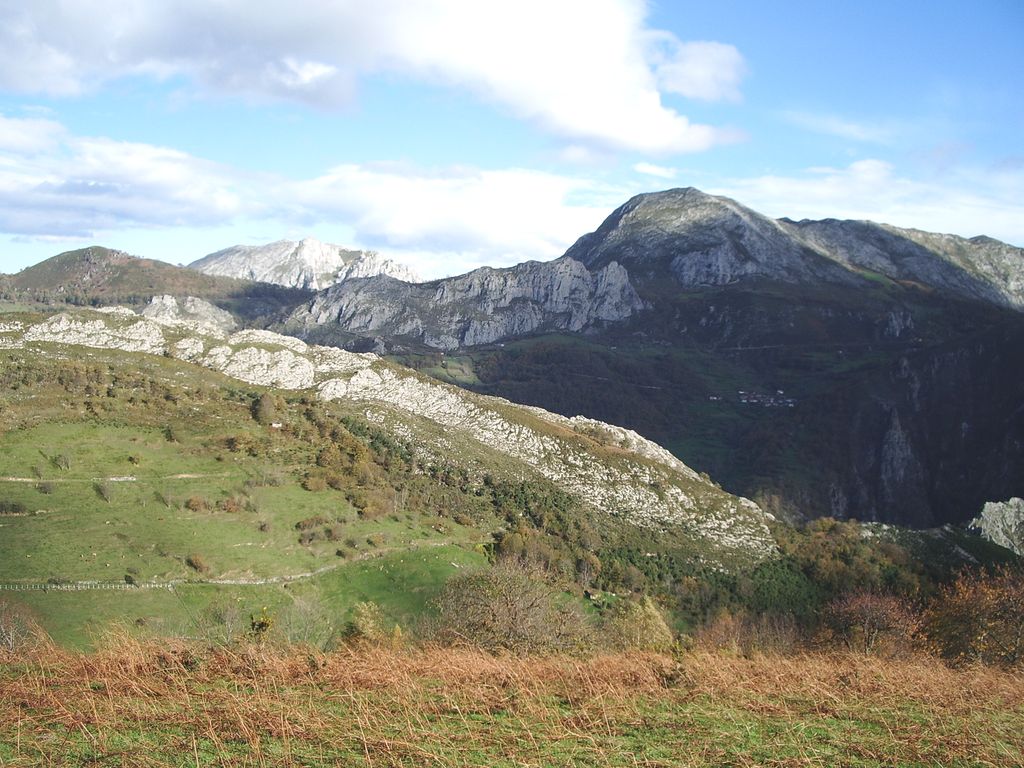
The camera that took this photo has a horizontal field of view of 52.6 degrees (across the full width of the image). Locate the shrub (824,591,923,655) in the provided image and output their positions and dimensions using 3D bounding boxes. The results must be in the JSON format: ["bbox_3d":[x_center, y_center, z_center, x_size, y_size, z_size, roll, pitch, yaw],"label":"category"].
[{"bbox_3d":[7.312,4.898,21.000,1.947,1.250,1.700,0,2,0],"label":"shrub"}]

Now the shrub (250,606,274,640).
[{"bbox_3d":[-3.856,3.724,16.000,0.371,0.534,0.380,0,2,0],"label":"shrub"}]

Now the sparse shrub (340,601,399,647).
[{"bbox_3d":[-2.615,4.432,19.000,1.064,0.818,1.000,0,2,0],"label":"sparse shrub"}]

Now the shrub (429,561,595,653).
[{"bbox_3d":[-0.010,4.594,21.000,3.286,1.748,2.800,0,2,0],"label":"shrub"}]

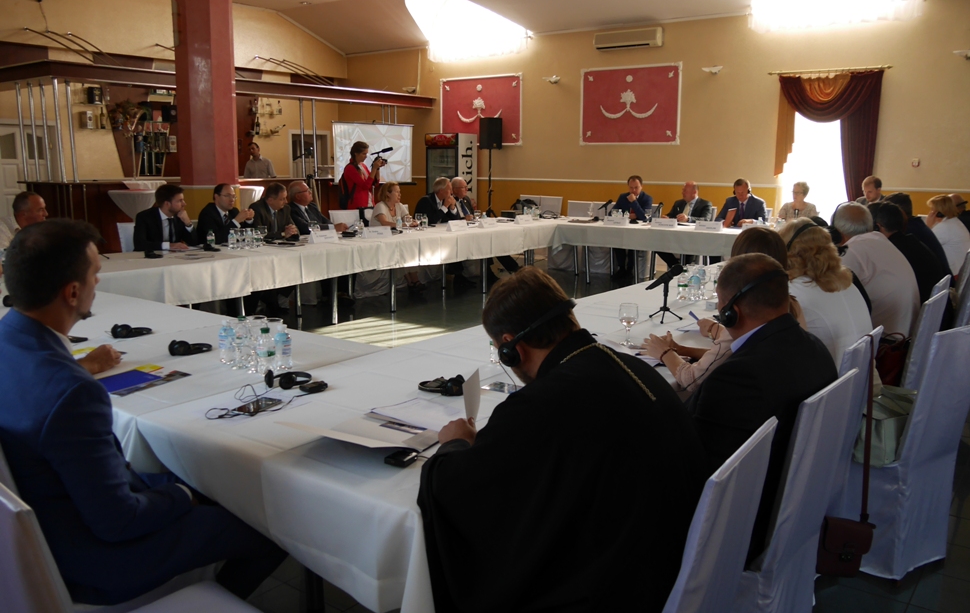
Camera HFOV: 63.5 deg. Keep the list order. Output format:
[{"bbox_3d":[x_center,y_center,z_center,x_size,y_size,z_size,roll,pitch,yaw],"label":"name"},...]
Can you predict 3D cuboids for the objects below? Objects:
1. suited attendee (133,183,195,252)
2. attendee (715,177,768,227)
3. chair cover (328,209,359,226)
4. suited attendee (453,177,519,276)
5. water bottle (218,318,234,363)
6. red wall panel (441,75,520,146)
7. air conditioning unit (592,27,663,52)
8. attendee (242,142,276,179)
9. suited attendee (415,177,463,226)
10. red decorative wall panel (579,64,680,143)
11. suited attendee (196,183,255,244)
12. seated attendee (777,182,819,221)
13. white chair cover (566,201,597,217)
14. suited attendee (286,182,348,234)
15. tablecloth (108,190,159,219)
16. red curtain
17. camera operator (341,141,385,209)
[{"bbox_3d":[-2.745,-0.412,6.762,0.740,1.247,0.540,9,14,37],"label":"suited attendee"},{"bbox_3d":[3.053,-0.887,9.363,0.580,1.257,0.780,7,13,33],"label":"attendee"},{"bbox_3d":[-1.502,-0.633,9.068,0.520,0.955,0.440,8,13,36],"label":"chair cover"},{"bbox_3d":[-0.082,-0.994,9.905,0.820,1.228,0.550,7,13,32],"label":"suited attendee"},{"bbox_3d":[-1.031,0.127,3.124,0.062,0.165,0.062,9,14,37],"label":"water bottle"},{"bbox_3d":[-0.082,-3.196,12.864,1.650,1.110,0.050,8,13,36],"label":"red wall panel"},{"bbox_3d":[1.972,-3.656,10.767,0.963,0.235,0.200,8,13,36],"label":"air conditioning unit"},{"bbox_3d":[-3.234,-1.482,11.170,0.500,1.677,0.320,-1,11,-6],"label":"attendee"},{"bbox_3d":[-0.524,-1.017,10.234,0.800,1.300,0.560,5,11,22],"label":"suited attendee"},{"bbox_3d":[2.098,-2.956,11.567,1.654,1.152,0.061,9,13,37],"label":"red decorative wall panel"},{"bbox_3d":[-2.384,-0.485,7.204,0.740,1.228,0.540,9,14,37],"label":"suited attendee"},{"bbox_3d":[3.665,-0.821,9.353,0.480,1.300,0.740,10,14,41],"label":"seated attendee"},{"bbox_3d":[1.238,-1.016,11.247,0.440,0.955,0.520,8,13,36],"label":"white chair cover"},{"bbox_3d":[-1.808,-0.717,8.574,0.800,1.295,0.560,5,11,22],"label":"suited attendee"},{"bbox_3d":[-3.758,-0.709,8.625,0.720,1.115,0.720,8,13,36],"label":"tablecloth"},{"bbox_3d":[4.079,-1.600,9.480,1.149,2.391,0.200,8,13,36],"label":"red curtain"},{"bbox_3d":[-1.476,-1.113,9.314,0.580,1.673,0.500,5,12,23],"label":"camera operator"}]

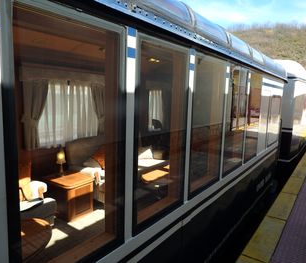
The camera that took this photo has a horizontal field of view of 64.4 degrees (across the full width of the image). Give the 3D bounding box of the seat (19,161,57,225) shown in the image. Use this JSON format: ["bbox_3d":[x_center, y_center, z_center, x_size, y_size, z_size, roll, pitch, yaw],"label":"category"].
[{"bbox_3d":[-1.758,0.859,3.078,0.710,0.840,0.800,8,10,36],"label":"seat"}]

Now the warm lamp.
[{"bbox_3d":[-1.418,0.488,3.753,0.150,0.410,0.150,8,10,36],"label":"warm lamp"}]

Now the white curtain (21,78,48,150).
[{"bbox_3d":[-1.666,-0.237,3.451,0.120,0.990,0.410,8,10,36],"label":"white curtain"}]

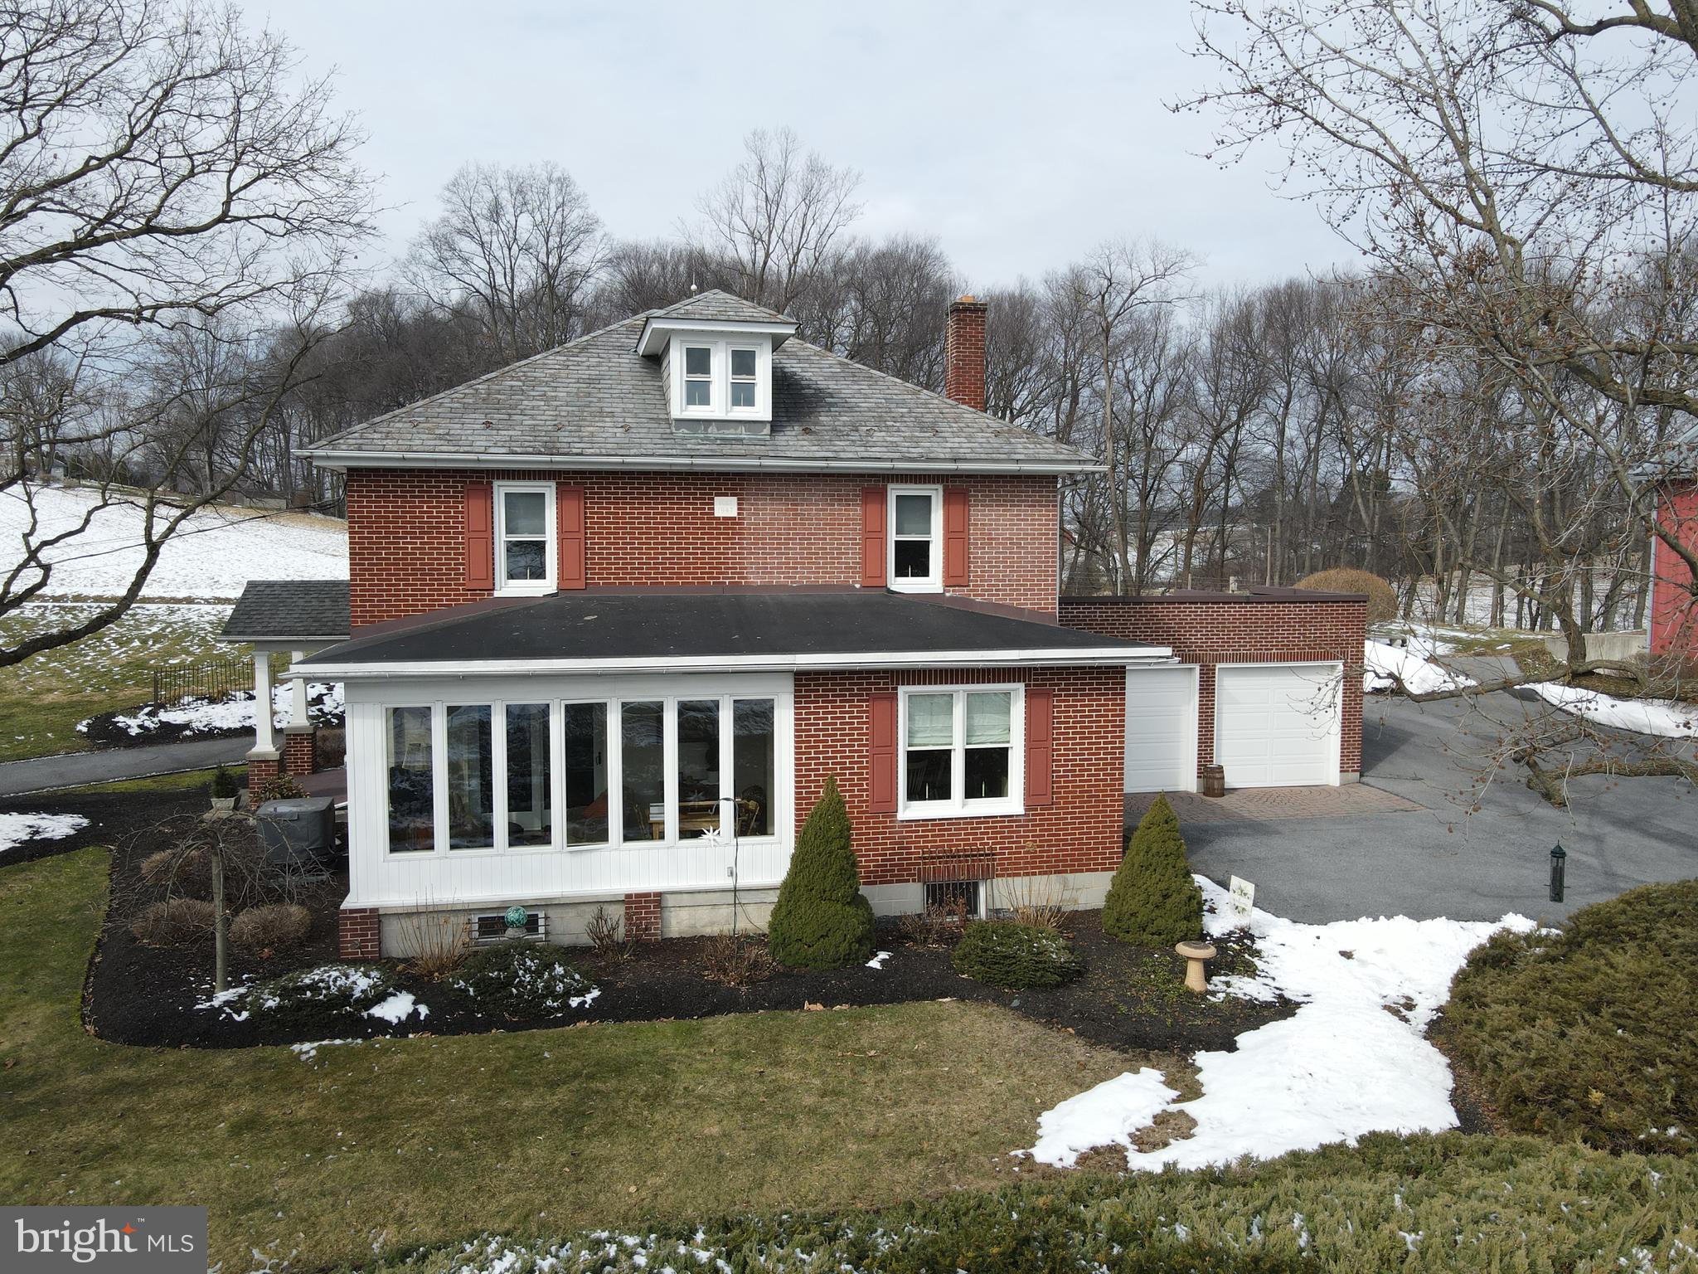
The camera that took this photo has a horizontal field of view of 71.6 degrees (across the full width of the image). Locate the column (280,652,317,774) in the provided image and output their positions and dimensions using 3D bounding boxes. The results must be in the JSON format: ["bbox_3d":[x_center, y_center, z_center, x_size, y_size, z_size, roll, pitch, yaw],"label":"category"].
[{"bbox_3d":[-9.620,1.216,20.622,0.480,2.380,0.480,-1,5,-11],"label":"column"}]

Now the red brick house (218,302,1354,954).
[{"bbox_3d":[-0.227,-1.531,20.171,19.030,9.020,13.200,-1,5,-11],"label":"red brick house"}]

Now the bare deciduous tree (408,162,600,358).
[{"bbox_3d":[-20.971,-17.889,72.000,12.200,22.300,12.200,-1,5,-11],"label":"bare deciduous tree"}]

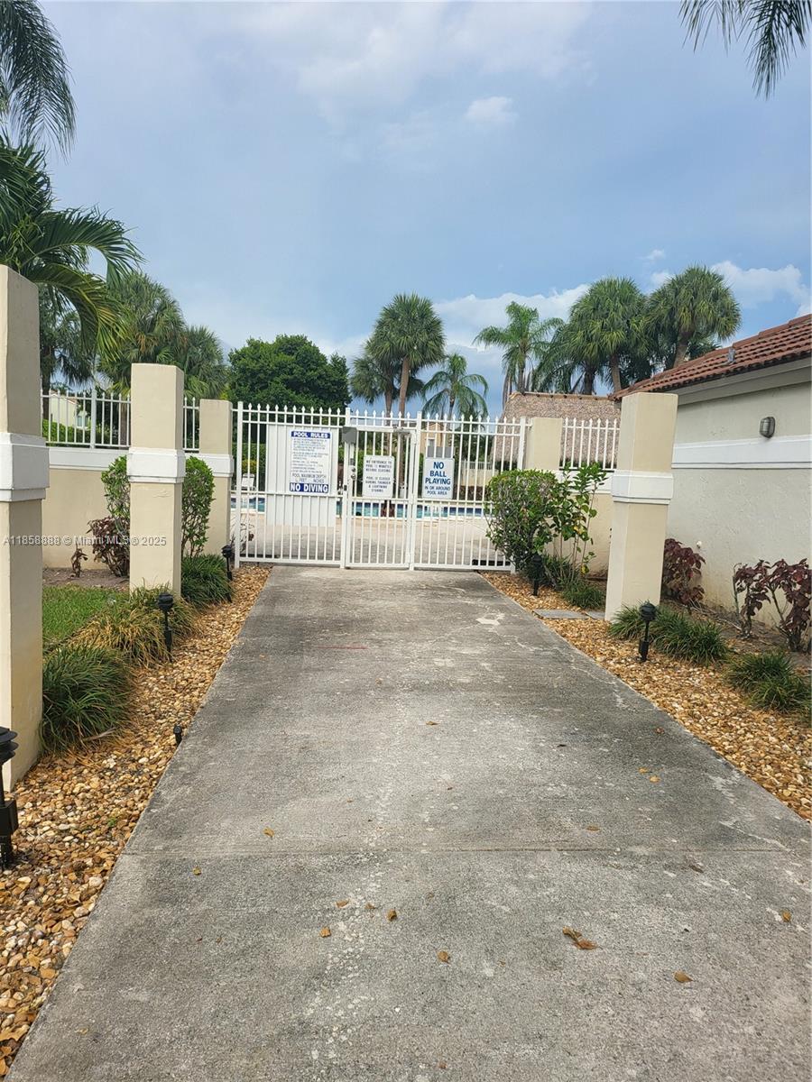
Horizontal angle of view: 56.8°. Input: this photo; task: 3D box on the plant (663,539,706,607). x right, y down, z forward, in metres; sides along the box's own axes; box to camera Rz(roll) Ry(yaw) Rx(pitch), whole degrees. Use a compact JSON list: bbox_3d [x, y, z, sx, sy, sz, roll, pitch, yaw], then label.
[{"bbox_3d":[3.171,0.374,8.772,0.700,0.870,0.700,2,6,-6],"label":"plant"}]

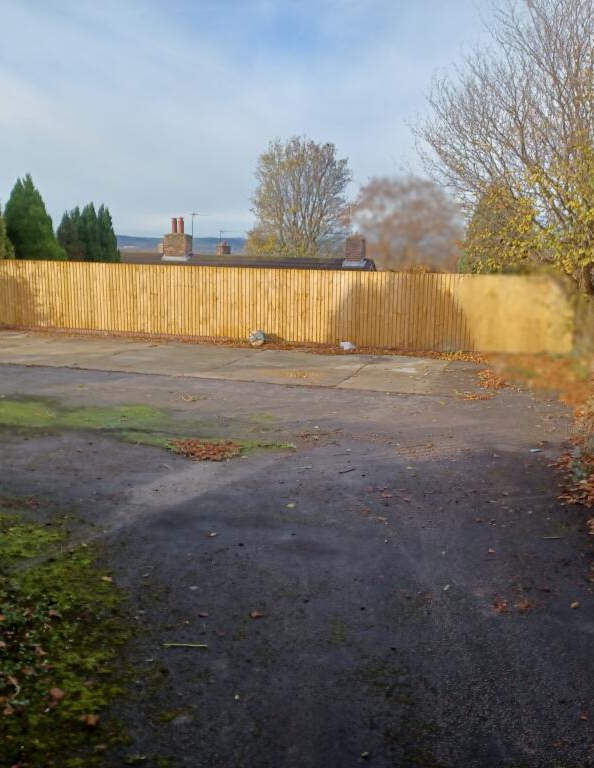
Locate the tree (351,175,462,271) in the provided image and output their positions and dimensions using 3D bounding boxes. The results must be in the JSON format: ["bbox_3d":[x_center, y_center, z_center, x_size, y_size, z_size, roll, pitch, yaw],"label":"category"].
[{"bbox_3d":[6.228,-7.254,43.395,6.426,9.625,6.426,2,11,8],"label":"tree"}]

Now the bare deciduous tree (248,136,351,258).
[{"bbox_3d":[0.075,-9.533,49.083,6.897,13.193,6.897,1,11,0],"label":"bare deciduous tree"}]

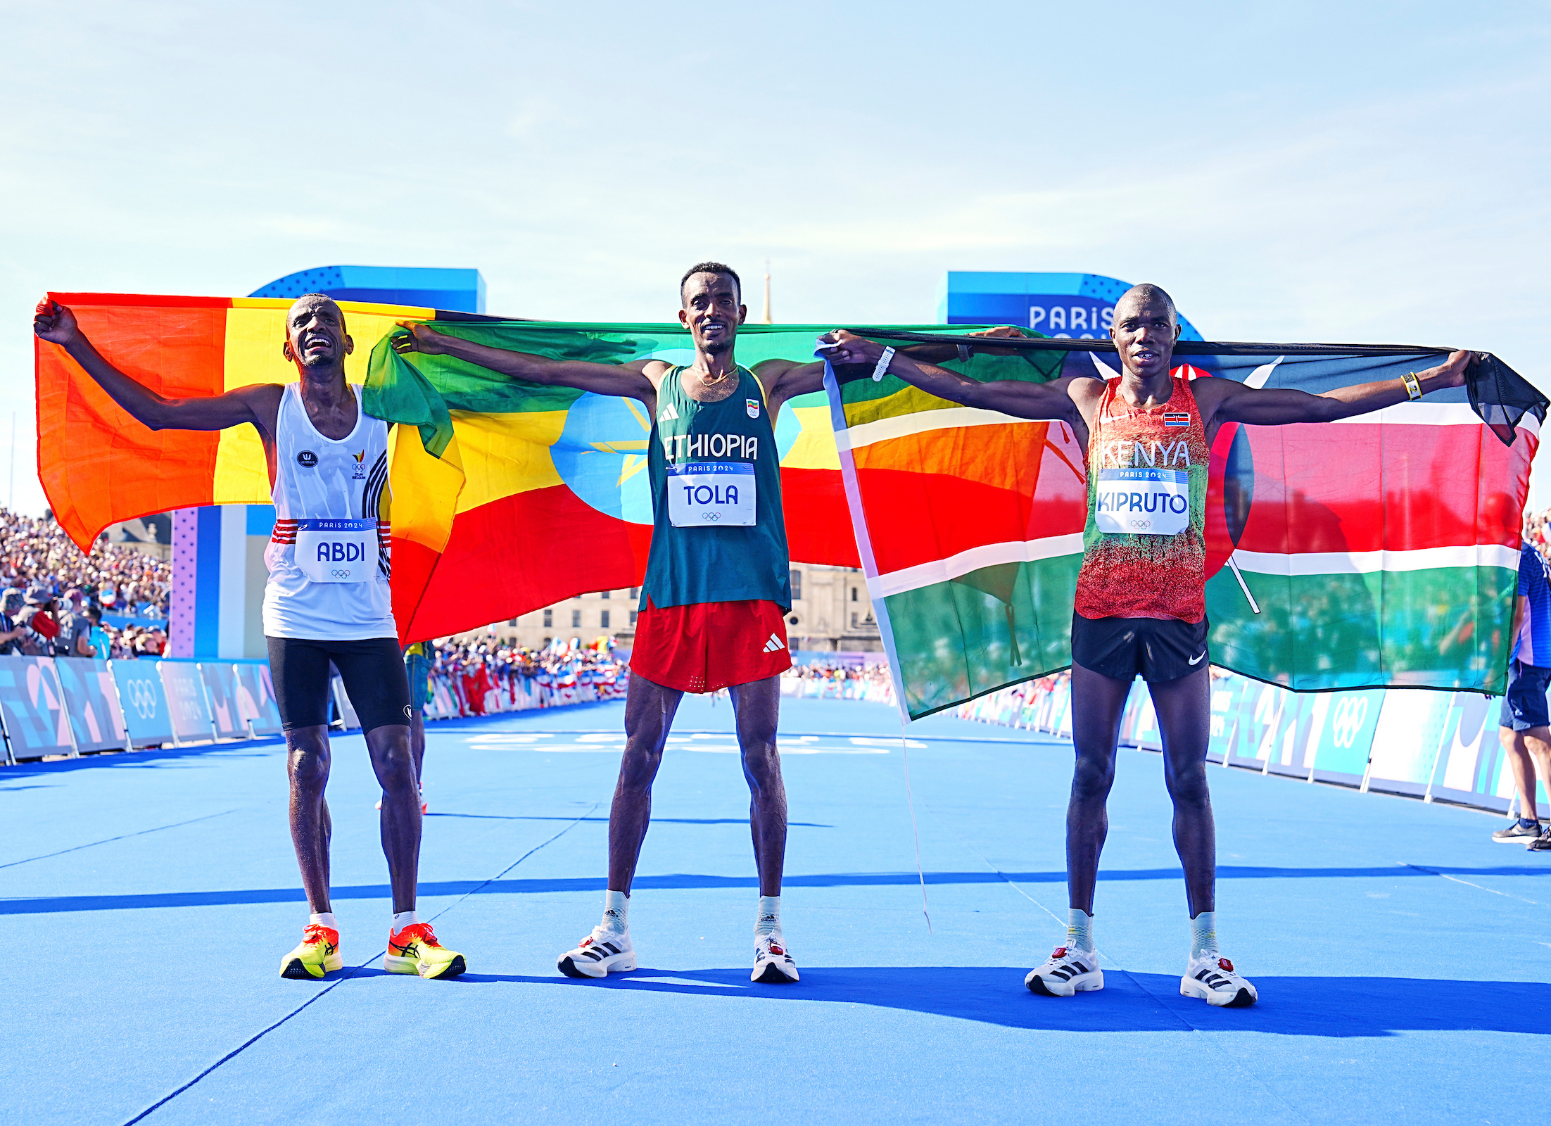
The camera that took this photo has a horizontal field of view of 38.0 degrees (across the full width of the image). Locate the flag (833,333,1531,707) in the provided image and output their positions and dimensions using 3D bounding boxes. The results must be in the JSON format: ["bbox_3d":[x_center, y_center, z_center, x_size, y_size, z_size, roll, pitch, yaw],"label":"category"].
[{"bbox_3d":[1.043,-0.094,5.730,1.820,0.980,0.420,1,-3,3],"label":"flag"}]

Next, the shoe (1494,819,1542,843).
[{"bbox_3d":[3.774,1.366,11.450,0.270,0.115,0.100,0,-3,10],"label":"shoe"}]

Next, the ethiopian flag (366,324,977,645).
[{"bbox_3d":[-0.164,-0.213,5.900,1.820,0.850,0.380,1,-3,0],"label":"ethiopian flag"}]

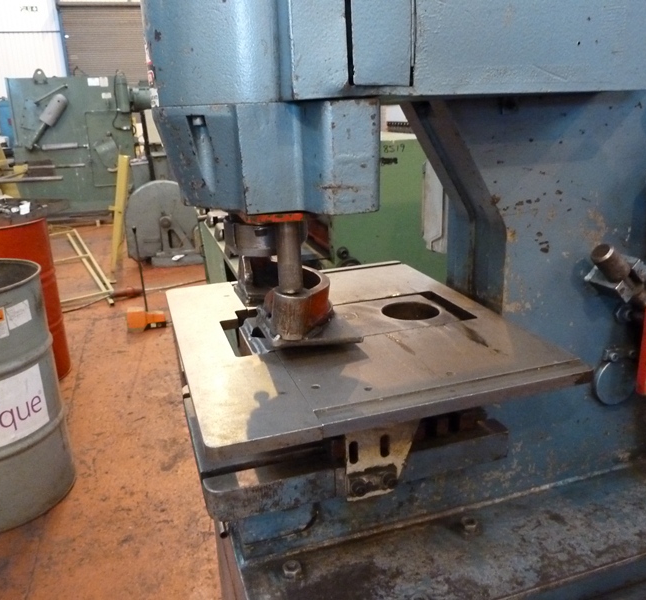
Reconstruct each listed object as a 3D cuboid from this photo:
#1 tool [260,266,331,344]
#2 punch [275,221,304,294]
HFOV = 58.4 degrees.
[{"bbox_3d":[-0.049,0.002,1.169,0.151,0.084,0.210,-8,19,-20],"label":"tool"},{"bbox_3d":[-0.062,-0.082,1.073,0.045,0.137,0.045,-1,18,0],"label":"punch"}]

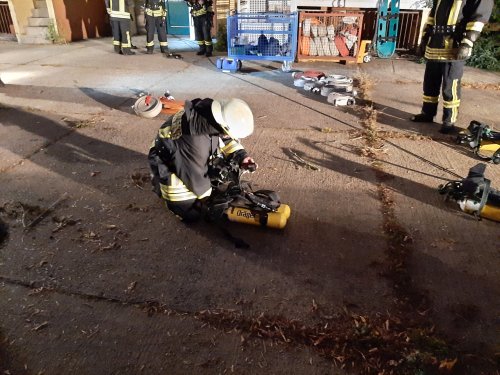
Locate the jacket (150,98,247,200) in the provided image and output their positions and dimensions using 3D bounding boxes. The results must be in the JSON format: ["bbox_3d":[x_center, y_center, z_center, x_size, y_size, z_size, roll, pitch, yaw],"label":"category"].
[{"bbox_3d":[-0.350,-0.287,2.752,0.600,0.660,0.550,5,30,10],"label":"jacket"}]

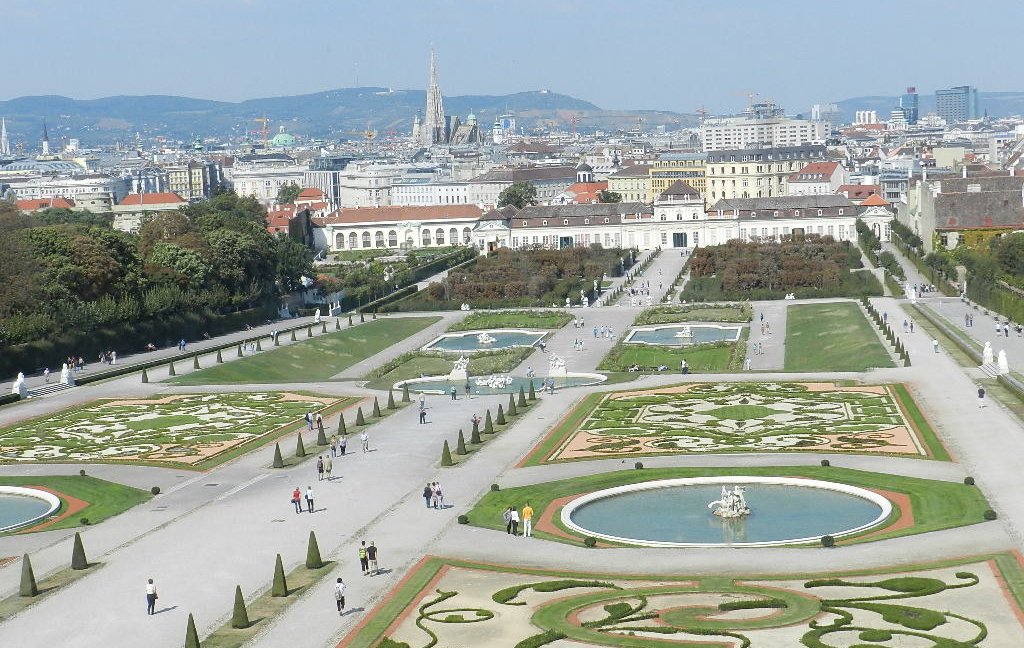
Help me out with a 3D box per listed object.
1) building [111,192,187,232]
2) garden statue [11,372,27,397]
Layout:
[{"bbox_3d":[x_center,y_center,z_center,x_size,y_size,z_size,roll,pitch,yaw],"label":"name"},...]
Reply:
[{"bbox_3d":[-129.750,-37.200,641.620,25.000,20.200,15.000,-2,6,2],"label":"building"},{"bbox_3d":[-55.650,6.810,199.990,1.350,3.000,1.500,-1,6,9],"label":"garden statue"}]

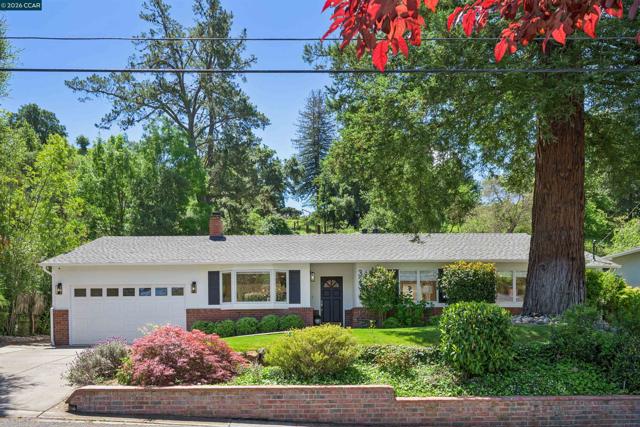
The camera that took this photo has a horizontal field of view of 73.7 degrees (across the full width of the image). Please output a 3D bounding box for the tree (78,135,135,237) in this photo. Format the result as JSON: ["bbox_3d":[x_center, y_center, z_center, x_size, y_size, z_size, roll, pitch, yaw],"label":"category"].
[{"bbox_3d":[-15.511,-1.090,31.000,4.200,9.200,4.000,0,0,0],"label":"tree"}]

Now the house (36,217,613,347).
[{"bbox_3d":[0.115,2.447,19.700,20.700,4.900,9.300,0,0,0],"label":"house"}]

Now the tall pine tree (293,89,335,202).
[{"bbox_3d":[-0.773,-8.718,60.000,6.300,17.000,6.300,0,0,0],"label":"tall pine tree"}]

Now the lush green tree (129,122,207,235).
[{"bbox_3d":[-11.079,-1.962,31.000,5.600,10.000,5.200,0,0,0],"label":"lush green tree"}]

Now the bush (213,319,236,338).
[{"bbox_3d":[-3.447,4.150,15.400,0.840,0.700,0.820,0,0,0],"label":"bush"}]

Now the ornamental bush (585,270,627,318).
[{"bbox_3d":[9.635,2.767,14.400,1.500,1.650,1.450,0,0,0],"label":"ornamental bush"}]

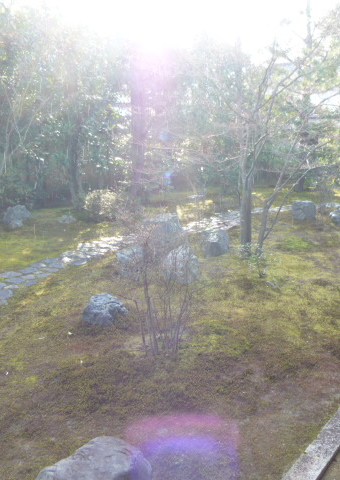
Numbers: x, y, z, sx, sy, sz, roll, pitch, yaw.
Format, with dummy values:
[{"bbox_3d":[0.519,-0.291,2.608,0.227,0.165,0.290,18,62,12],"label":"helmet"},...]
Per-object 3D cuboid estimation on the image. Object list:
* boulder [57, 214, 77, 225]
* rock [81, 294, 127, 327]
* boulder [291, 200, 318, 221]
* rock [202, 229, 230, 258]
[{"bbox_3d":[-2.627,-0.529,11.784,0.480,0.181,0.420,-4,13,-12],"label":"boulder"},{"bbox_3d":[-0.780,0.805,5.517,0.554,0.306,0.470,-3,13,-8],"label":"rock"},{"bbox_3d":[3.475,-0.768,11.896,0.640,0.432,0.550,3,13,16],"label":"boulder"},{"bbox_3d":[0.847,0.043,8.392,0.509,0.475,0.500,1,13,6],"label":"rock"}]

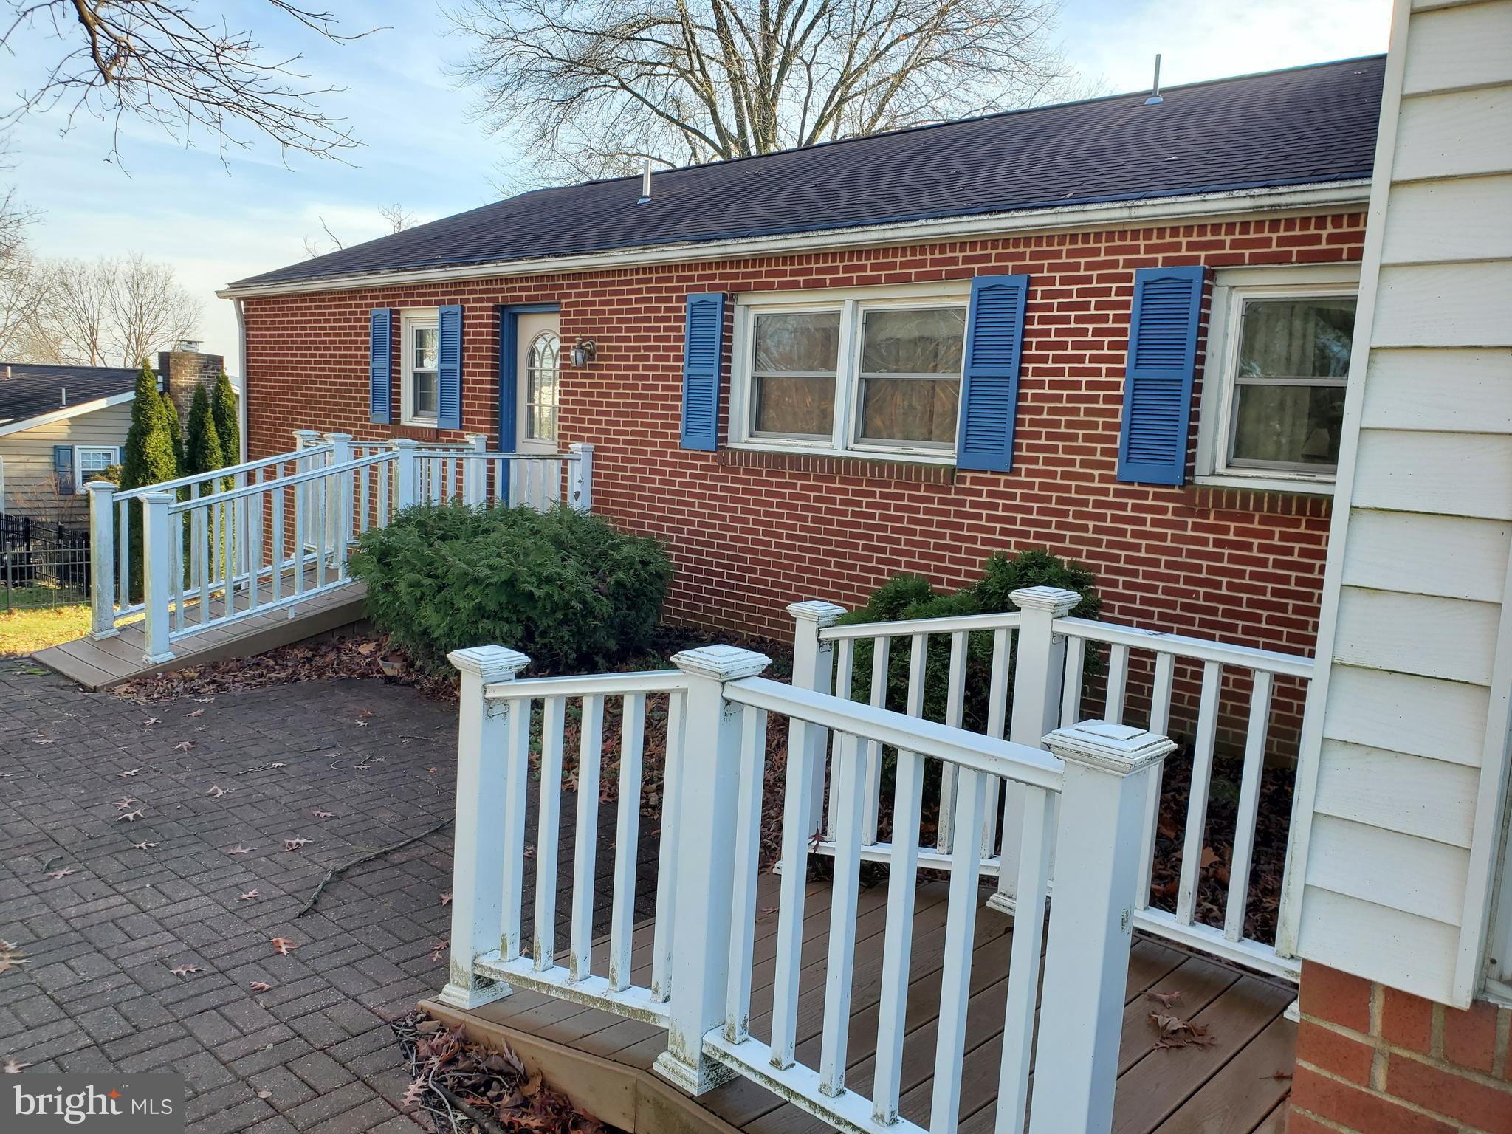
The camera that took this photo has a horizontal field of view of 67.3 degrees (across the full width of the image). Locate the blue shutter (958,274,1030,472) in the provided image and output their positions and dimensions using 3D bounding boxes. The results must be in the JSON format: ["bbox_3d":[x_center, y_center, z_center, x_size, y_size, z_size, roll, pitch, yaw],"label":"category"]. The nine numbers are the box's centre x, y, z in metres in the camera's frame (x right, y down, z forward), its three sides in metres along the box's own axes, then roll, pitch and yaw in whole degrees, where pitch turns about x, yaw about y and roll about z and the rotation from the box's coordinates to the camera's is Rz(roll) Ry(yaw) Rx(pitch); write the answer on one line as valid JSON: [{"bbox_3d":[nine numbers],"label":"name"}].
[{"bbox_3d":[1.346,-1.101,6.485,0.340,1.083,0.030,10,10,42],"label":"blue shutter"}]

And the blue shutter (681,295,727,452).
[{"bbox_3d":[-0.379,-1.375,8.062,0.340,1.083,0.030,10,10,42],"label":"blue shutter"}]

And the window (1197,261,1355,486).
[{"bbox_3d":[2.692,-0.895,5.435,1.050,1.075,0.110,10,10,42],"label":"window"}]

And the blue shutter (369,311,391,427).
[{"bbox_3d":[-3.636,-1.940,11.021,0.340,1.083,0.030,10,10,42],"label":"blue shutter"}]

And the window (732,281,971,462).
[{"bbox_3d":[0.567,-1.254,7.372,2.000,1.070,0.110,10,10,42],"label":"window"}]

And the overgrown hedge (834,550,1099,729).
[{"bbox_3d":[0.940,0.424,5.287,1.200,1.020,1.150,10,10,42],"label":"overgrown hedge"}]

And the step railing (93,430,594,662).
[{"bbox_3d":[-3.076,-0.298,8.418,1.600,1.360,3.287,10,10,42],"label":"step railing"}]

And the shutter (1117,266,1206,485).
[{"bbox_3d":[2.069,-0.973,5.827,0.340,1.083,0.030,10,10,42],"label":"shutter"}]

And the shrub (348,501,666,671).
[{"bbox_3d":[-1.500,0.064,7.521,2.050,0.940,1.650,10,10,42],"label":"shrub"}]

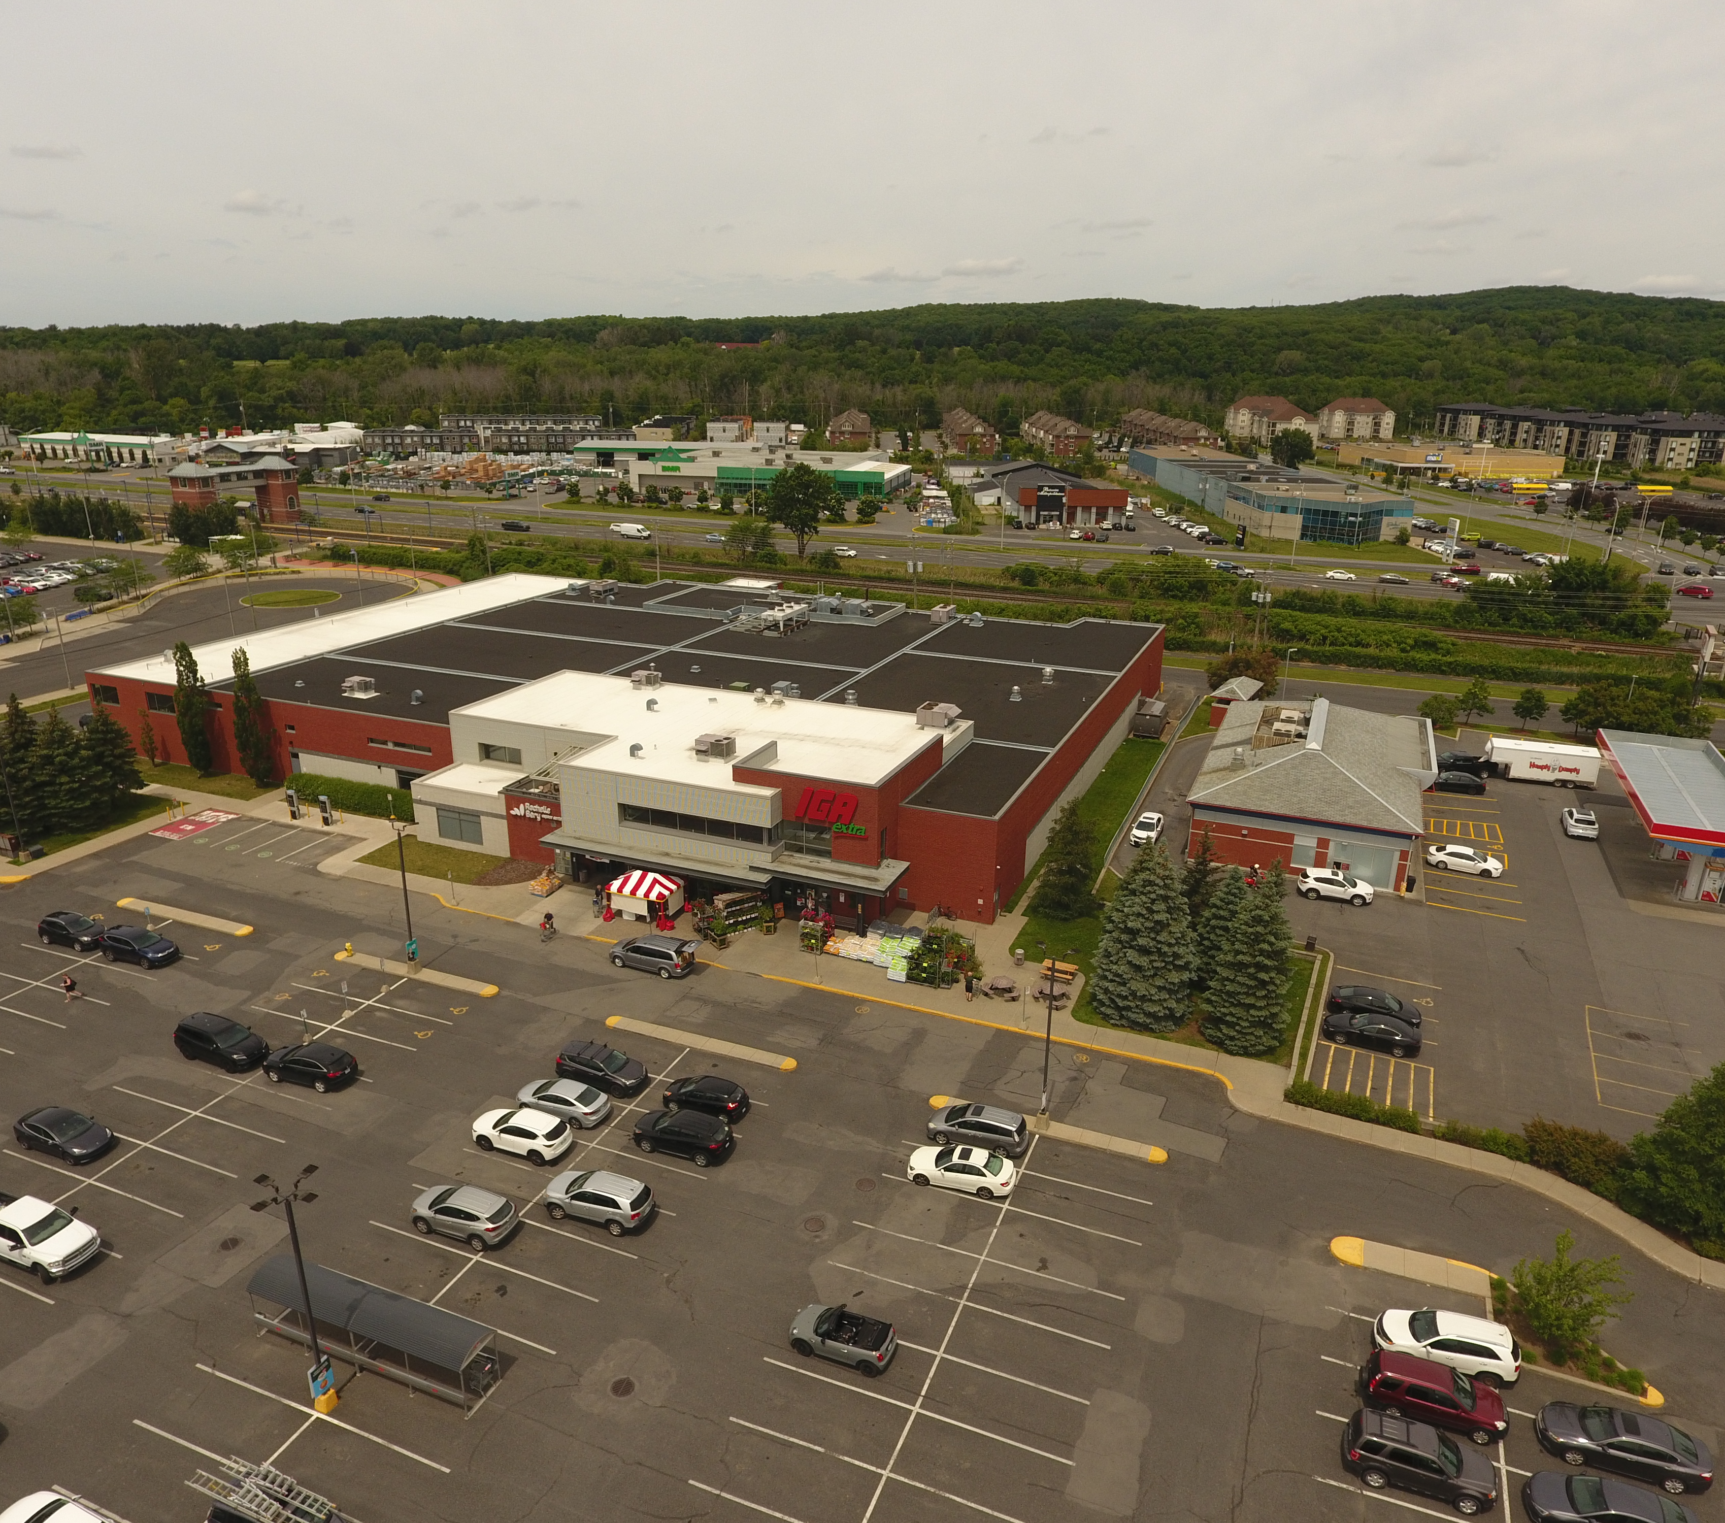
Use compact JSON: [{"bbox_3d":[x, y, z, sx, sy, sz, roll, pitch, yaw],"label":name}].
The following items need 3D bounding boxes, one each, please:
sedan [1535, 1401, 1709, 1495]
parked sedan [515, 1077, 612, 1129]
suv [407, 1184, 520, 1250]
[{"bbox_3d":[24.355,21.760,37.580,4.860,1.450,1.820,8,21,20],"label":"sedan"},{"bbox_3d":[-13.811,15.517,53.892,4.620,1.450,1.810,8,20,20],"label":"parked sedan"},{"bbox_3d":[-15.903,17.971,46.863,4.480,1.650,1.850,7,20,20],"label":"suv"}]

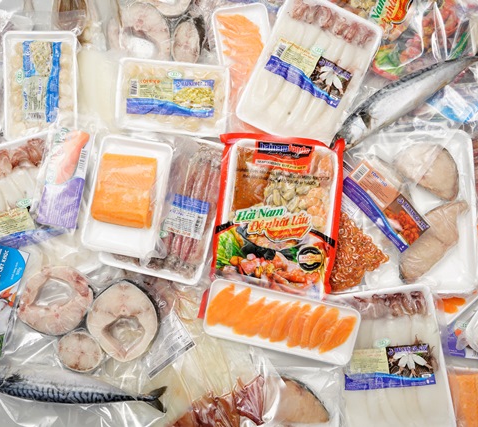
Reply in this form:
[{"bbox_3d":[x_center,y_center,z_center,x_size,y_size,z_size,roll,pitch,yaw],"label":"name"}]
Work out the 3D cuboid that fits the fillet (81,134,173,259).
[{"bbox_3d":[-0.177,-0.028,0.905,0.127,0.030,0.188,7,83,2],"label":"fillet"}]

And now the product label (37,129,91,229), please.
[{"bbox_3d":[-0.285,-0.058,0.902,0.066,0.003,0.160,7,83,2],"label":"product label"}]

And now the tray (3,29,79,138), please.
[{"bbox_3d":[-0.333,-0.215,0.941,0.125,0.028,0.190,-2,83,1],"label":"tray"}]

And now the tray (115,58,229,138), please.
[{"bbox_3d":[-0.110,-0.191,0.929,0.184,0.028,0.123,3,83,2],"label":"tray"}]

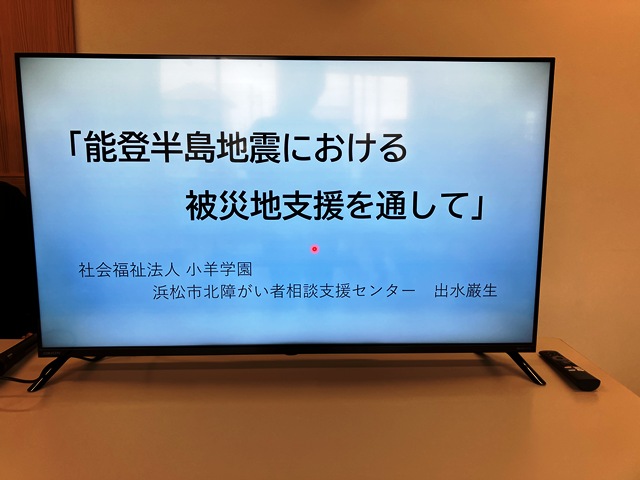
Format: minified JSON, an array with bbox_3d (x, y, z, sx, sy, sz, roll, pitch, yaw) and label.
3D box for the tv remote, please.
[{"bbox_3d":[0.493,0.258,1.034,0.043,0.021,0.163,0,8,-2],"label":"tv remote"}]

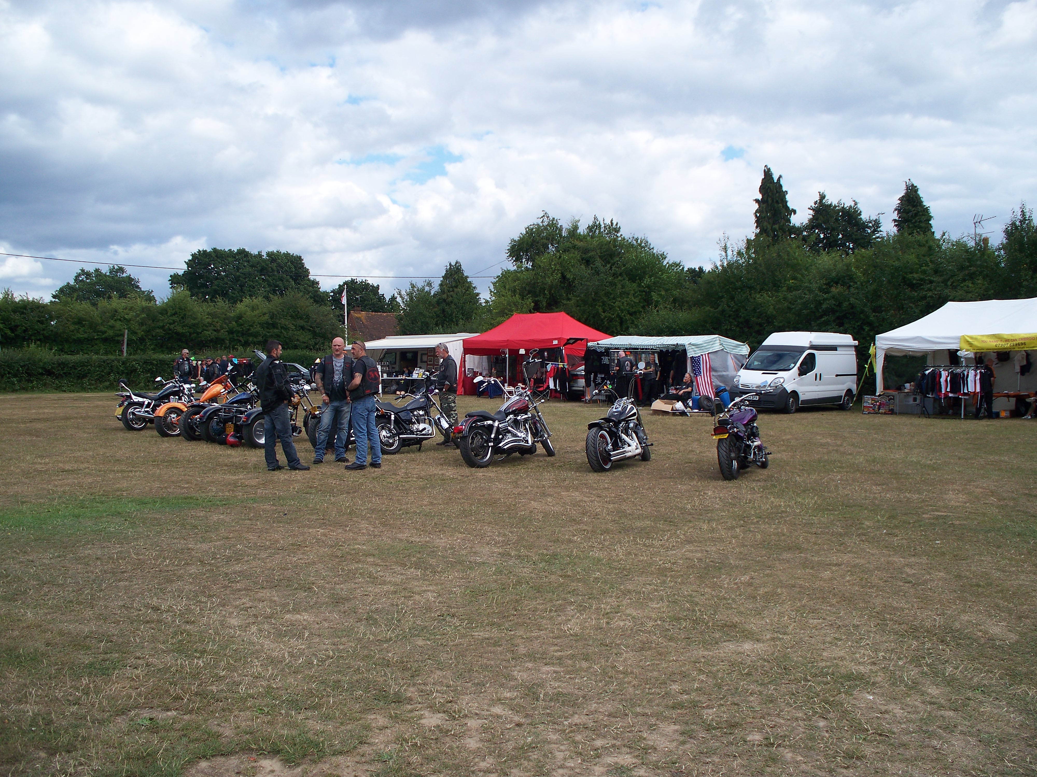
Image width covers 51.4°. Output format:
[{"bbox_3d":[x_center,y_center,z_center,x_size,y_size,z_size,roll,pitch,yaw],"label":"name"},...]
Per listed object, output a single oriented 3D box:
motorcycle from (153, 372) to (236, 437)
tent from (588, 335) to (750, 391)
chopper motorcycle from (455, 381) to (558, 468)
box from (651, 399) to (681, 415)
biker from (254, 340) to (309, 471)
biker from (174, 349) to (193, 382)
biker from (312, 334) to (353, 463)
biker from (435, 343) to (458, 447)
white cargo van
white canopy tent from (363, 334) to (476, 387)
[{"bbox_3d":[-6.660,0.312,22.883,0.880,1.270,2.450,1,2,36],"label":"motorcycle"},{"bbox_3d":[5.200,-0.657,37.596,3.200,2.270,4.400,-1,2,-41],"label":"tent"},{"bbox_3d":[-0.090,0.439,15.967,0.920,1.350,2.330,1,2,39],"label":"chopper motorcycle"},{"bbox_3d":[4.000,0.513,29.294,0.750,0.420,0.550,1,2,24],"label":"box"},{"bbox_3d":[-3.330,0.231,15.162,0.660,1.810,0.520,0,2,-15],"label":"biker"},{"bbox_3d":[-9.300,-0.150,29.775,0.560,1.820,0.380,-1,2,-30],"label":"biker"},{"bbox_3d":[-2.720,0.191,15.911,0.600,1.850,0.420,0,2,-2],"label":"biker"},{"bbox_3d":[-1.270,0.119,19.160,0.420,1.820,0.520,0,2,-8],"label":"biker"},{"bbox_3d":[8.650,-0.521,33.598,4.780,2.470,1.930,-1,2,-43],"label":"white cargo van"},{"bbox_3d":[-4.100,-0.959,42.966,2.500,2.500,5.400,-1,2,-44],"label":"white canopy tent"}]

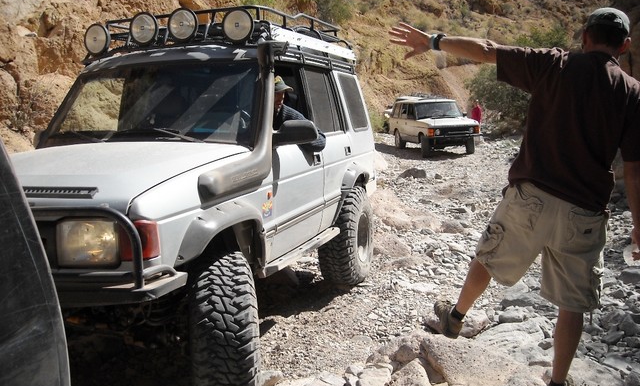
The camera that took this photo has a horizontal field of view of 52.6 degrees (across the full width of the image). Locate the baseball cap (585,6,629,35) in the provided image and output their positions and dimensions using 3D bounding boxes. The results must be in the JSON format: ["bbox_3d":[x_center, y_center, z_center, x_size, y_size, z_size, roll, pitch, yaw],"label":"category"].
[{"bbox_3d":[1.251,-0.743,2.810,0.180,0.140,0.270,1,7,7],"label":"baseball cap"}]

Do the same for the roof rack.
[{"bbox_3d":[-0.672,-1.213,5.422,1.320,0.340,2.560,0,7,17],"label":"roof rack"}]

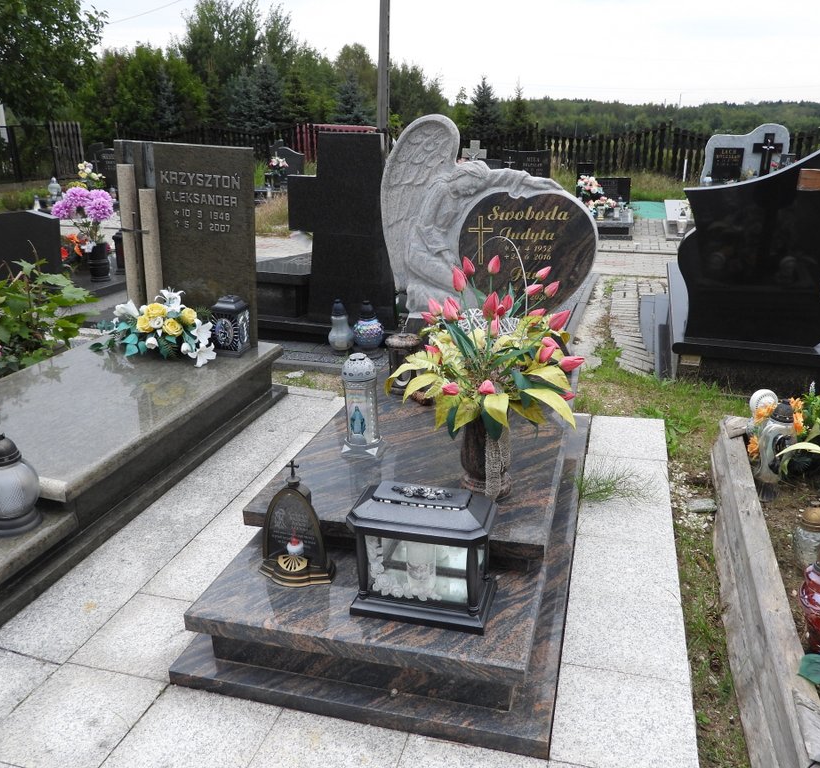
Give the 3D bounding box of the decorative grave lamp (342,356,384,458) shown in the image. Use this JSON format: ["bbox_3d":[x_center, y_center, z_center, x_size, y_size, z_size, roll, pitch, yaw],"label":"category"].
[{"bbox_3d":[-0.168,0.068,2.395,0.128,0.335,0.128,2,20,10],"label":"decorative grave lamp"}]

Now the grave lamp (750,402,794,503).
[{"bbox_3d":[1.240,0.216,2.396,0.142,0.347,0.137,-3,20,-9],"label":"grave lamp"}]

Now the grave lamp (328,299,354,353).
[{"bbox_3d":[-0.391,-0.327,4.032,0.149,0.313,0.149,0,20,0],"label":"grave lamp"}]

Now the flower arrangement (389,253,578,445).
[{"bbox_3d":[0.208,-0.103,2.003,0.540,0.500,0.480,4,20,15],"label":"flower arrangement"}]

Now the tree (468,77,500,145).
[{"bbox_3d":[2.836,-10.143,27.021,1.350,2.869,1.350,0,20,0],"label":"tree"}]

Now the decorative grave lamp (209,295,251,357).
[{"bbox_3d":[-0.866,-0.293,3.426,0.166,0.274,0.166,2,20,4],"label":"decorative grave lamp"}]

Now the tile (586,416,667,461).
[{"bbox_3d":[0.926,0.241,3.006,0.305,0.039,0.406,4,21,16],"label":"tile"}]

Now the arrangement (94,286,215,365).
[{"bbox_3d":[-1.325,-0.283,3.674,0.660,0.300,0.350,6,20,14],"label":"arrangement"}]

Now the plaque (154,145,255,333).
[{"bbox_3d":[-0.973,-0.643,3.429,0.503,0.943,0.078,10,22,13],"label":"plaque"}]

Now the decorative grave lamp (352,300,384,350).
[{"bbox_3d":[-0.257,-0.338,4.306,0.195,0.320,0.195,-1,19,0],"label":"decorative grave lamp"}]

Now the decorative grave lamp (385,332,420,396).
[{"bbox_3d":[-0.029,-0.095,2.971,0.150,0.250,0.150,4,20,15],"label":"decorative grave lamp"}]

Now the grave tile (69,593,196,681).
[{"bbox_3d":[-0.692,0.692,1.925,0.305,0.039,0.305,4,21,16],"label":"grave tile"}]

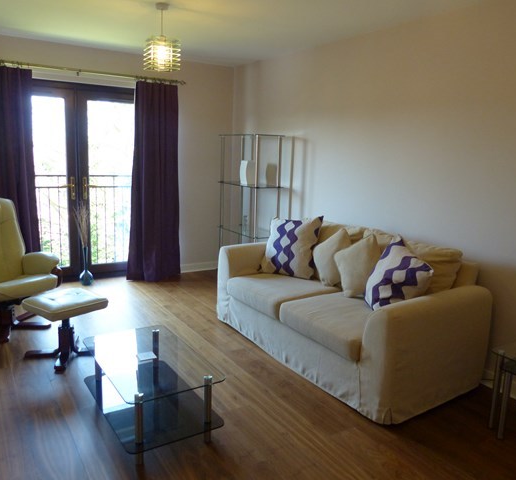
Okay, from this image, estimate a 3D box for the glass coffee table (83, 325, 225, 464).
[{"bbox_3d":[-0.603,0.806,2.568,0.524,0.361,0.833,-5,13,-32],"label":"glass coffee table"}]

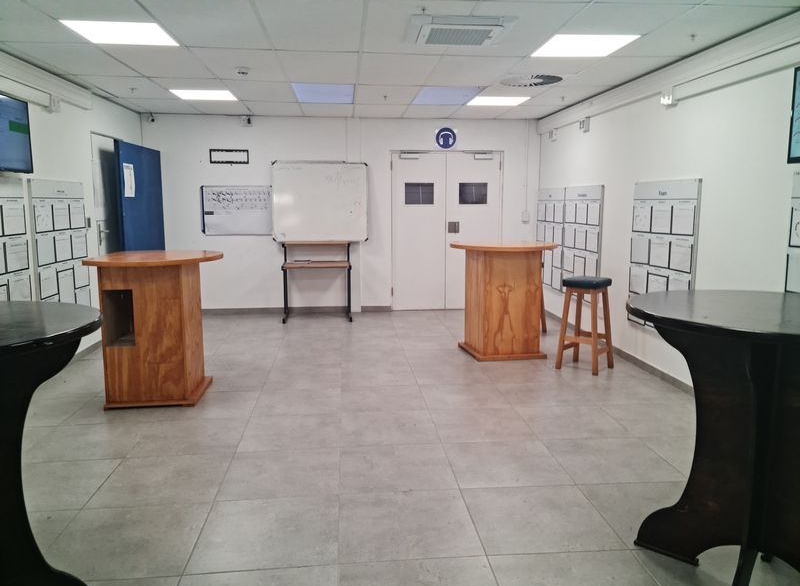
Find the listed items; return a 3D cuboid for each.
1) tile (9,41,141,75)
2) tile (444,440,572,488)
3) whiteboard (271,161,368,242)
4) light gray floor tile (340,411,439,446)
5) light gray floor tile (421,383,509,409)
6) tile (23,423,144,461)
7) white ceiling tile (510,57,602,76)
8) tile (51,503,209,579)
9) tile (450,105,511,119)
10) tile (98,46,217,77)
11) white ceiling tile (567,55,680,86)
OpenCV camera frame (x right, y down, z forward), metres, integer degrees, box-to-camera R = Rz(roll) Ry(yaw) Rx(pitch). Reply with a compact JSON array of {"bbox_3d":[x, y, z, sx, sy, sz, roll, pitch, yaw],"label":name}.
[{"bbox_3d":[-2.428,-1.766,4.805,0.600,0.018,1.200,-1,8,-5],"label":"tile"},{"bbox_3d":[0.573,0.939,3.427,0.600,0.010,0.600,-1,8,-5],"label":"tile"},{"bbox_3d":[-0.985,-1.120,7.722,1.182,0.971,0.050,-1,8,-5],"label":"whiteboard"},{"bbox_3d":[-0.080,0.870,4.003,0.600,0.012,0.600,-1,8,-5],"label":"light gray floor tile"},{"bbox_3d":[0.468,0.766,4.610,0.600,0.010,0.600,-1,8,-5],"label":"light gray floor tile"},{"bbox_3d":[-1.870,0.888,3.790,0.600,0.012,0.600,-1,8,-5],"label":"tile"},{"bbox_3d":[1.189,-1.766,4.813,0.600,0.015,0.600,-1,8,-5],"label":"white ceiling tile"},{"bbox_3d":[-1.167,1.052,2.680,0.600,0.010,0.600,-1,8,-5],"label":"tile"},{"bbox_3d":[0.957,-2.151,7.399,0.605,0.020,0.973,-1,8,-5],"label":"tile"},{"bbox_3d":[-1.826,-1.765,4.848,0.600,0.015,1.200,-1,8,-5],"label":"tile"},{"bbox_3d":[1.747,-1.833,5.206,0.556,0.020,1.195,-1,8,-5],"label":"white ceiling tile"}]

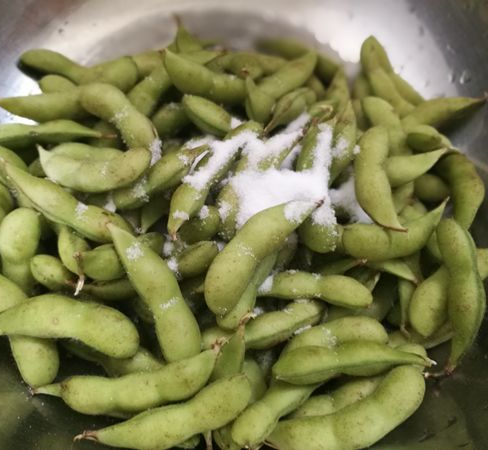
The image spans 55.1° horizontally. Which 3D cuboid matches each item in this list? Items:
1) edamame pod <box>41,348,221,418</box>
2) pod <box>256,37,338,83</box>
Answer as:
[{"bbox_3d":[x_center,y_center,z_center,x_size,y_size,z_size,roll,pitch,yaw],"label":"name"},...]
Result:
[{"bbox_3d":[-0.038,0.055,0.159,0.067,0.013,0.016,-12,65,-3],"label":"edamame pod"},{"bbox_3d":[0.032,-0.091,0.252,0.055,0.013,0.016,35,62,22],"label":"pod"}]

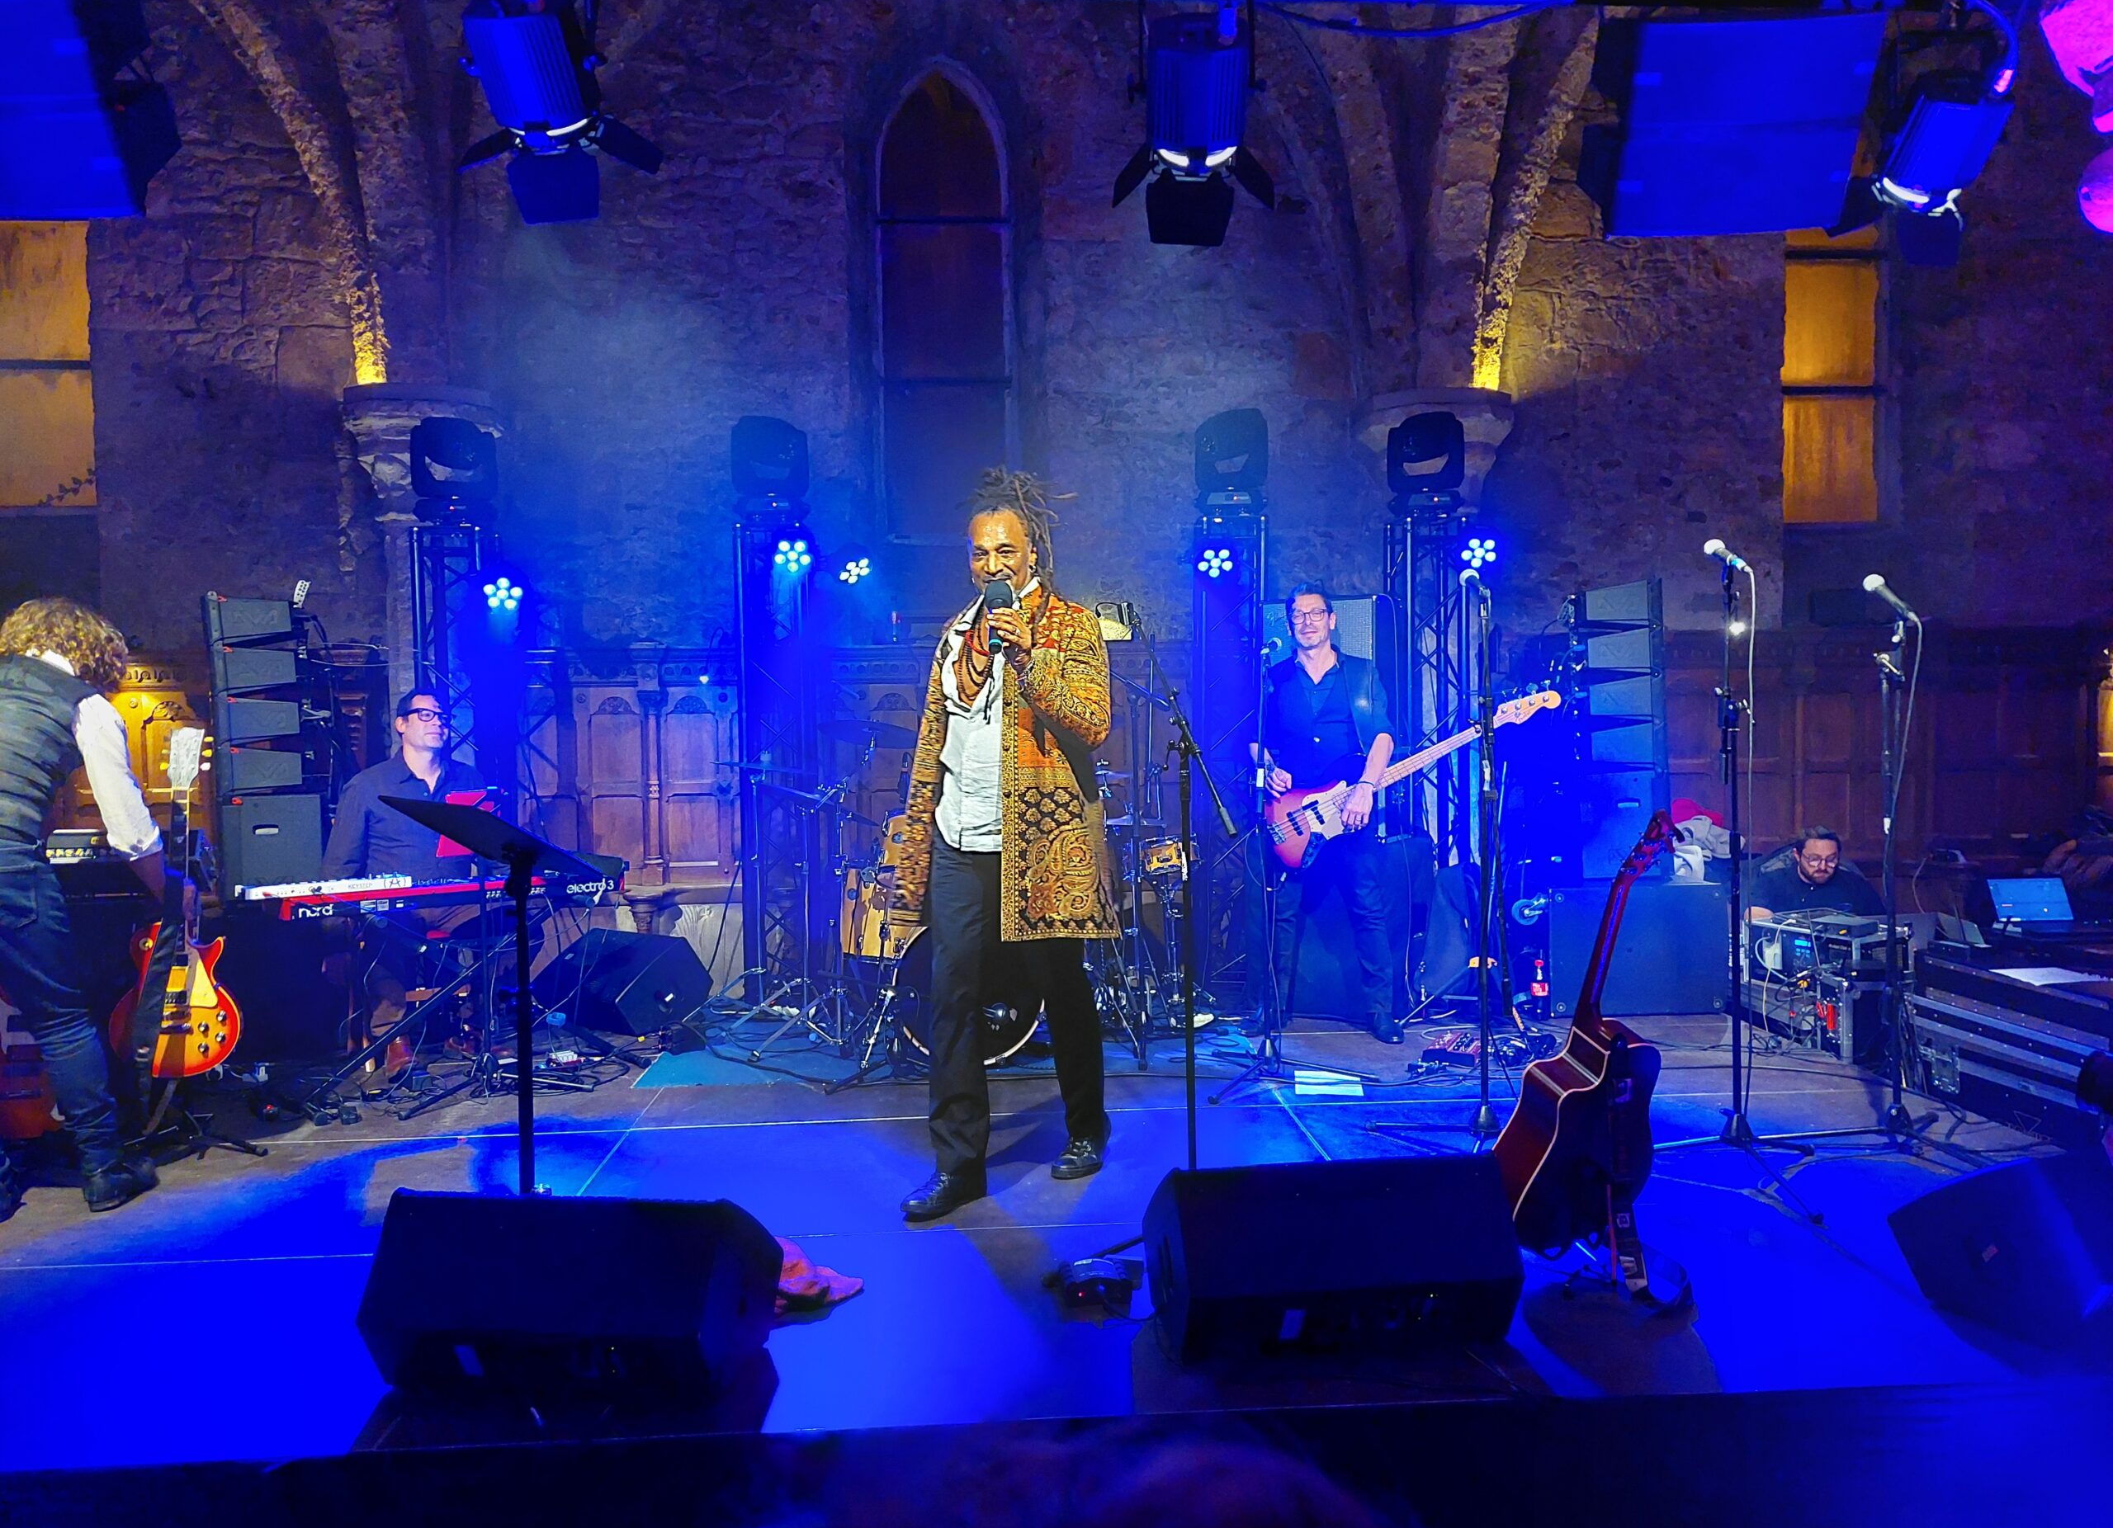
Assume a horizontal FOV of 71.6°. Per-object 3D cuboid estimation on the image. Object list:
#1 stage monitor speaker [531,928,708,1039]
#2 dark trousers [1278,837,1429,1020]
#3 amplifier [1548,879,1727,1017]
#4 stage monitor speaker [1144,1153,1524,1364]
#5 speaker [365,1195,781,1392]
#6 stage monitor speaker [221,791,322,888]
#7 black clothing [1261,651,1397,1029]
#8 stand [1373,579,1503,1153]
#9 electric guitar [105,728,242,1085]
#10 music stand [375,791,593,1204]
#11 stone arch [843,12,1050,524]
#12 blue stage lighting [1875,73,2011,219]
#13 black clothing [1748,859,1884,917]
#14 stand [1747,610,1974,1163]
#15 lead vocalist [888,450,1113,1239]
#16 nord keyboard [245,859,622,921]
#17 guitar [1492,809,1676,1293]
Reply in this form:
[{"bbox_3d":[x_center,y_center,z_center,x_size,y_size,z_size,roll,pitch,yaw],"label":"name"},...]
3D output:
[{"bbox_3d":[-1.833,0.906,6.171,0.620,0.365,0.460,0,2,39],"label":"stage monitor speaker"},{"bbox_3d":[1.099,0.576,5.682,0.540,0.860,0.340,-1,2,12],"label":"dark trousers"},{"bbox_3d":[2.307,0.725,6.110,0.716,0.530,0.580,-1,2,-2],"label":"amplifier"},{"bbox_3d":[0.536,0.951,2.952,0.644,0.353,0.456,-1,2,-7],"label":"stage monitor speaker"},{"bbox_3d":[-0.911,0.978,2.826,0.644,0.353,0.456,-1,2,8],"label":"speaker"},{"bbox_3d":[-3.500,0.357,6.532,0.390,0.440,0.470,-2,2,-28],"label":"stage monitor speaker"},{"bbox_3d":[1.038,0.293,5.600,0.520,1.440,0.330,0,2,14],"label":"black clothing"},{"bbox_3d":[1.226,0.262,4.227,0.560,1.620,0.580,-1,2,-3],"label":"stand"},{"bbox_3d":[-2.536,0.398,4.230,0.340,1.000,0.090,2,-7,-30],"label":"electric guitar"},{"bbox_3d":[-1.312,0.611,3.549,0.520,1.050,0.440,1,2,36],"label":"music stand"},{"bbox_3d":[-0.548,-2.397,7.200,0.980,2.500,0.350,-1,2,-2],"label":"stone arch"},{"bbox_3d":[1.760,-1.224,2.900,0.175,0.170,0.255,2,-42,-3],"label":"blue stage lighting"},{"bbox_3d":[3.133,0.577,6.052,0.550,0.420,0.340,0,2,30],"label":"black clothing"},{"bbox_3d":[2.346,0.315,4.162,0.560,1.500,0.590,0,2,41],"label":"stand"},{"bbox_3d":[-0.136,0.186,3.829,0.550,1.860,0.480,0,2,22],"label":"lead vocalist"},{"bbox_3d":[-2.045,0.419,4.939,1.080,0.100,0.300,-2,2,-37],"label":"nord keyboard"},{"bbox_3d":[1.110,0.576,2.947,0.400,1.040,0.130,-6,28,-22],"label":"guitar"}]

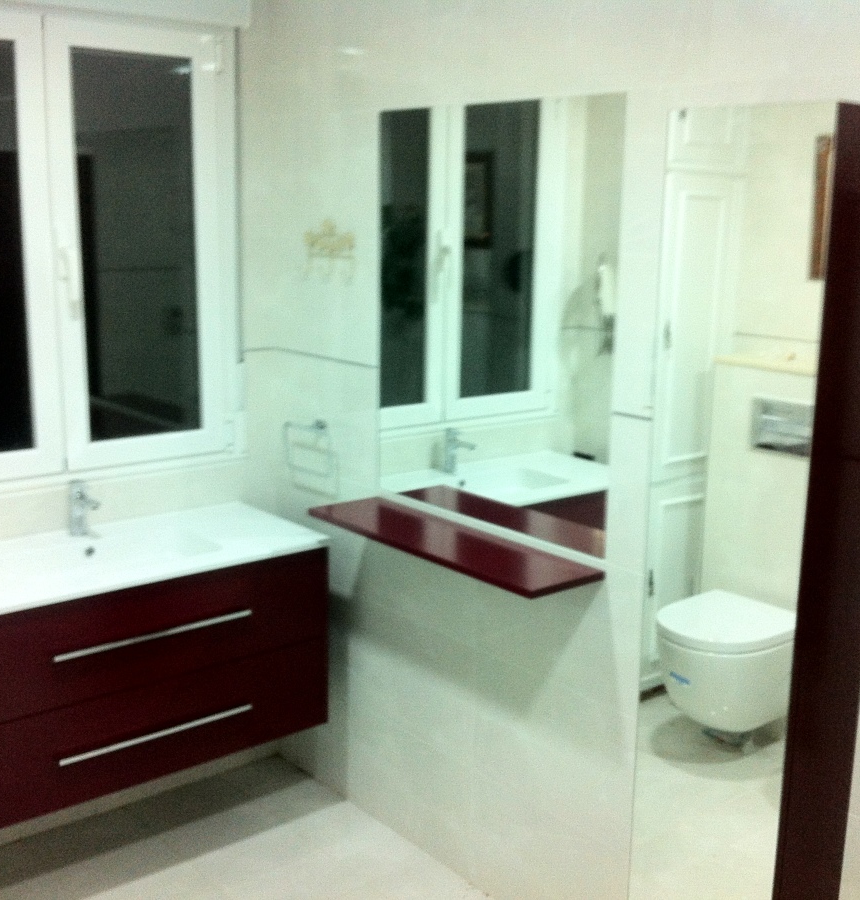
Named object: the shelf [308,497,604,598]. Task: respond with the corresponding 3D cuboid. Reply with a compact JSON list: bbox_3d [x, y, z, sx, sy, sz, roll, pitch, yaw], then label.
[{"bbox_3d":[0.034,0.213,2.829,0.219,0.018,0.805,-9,15,-38],"label":"shelf"}]

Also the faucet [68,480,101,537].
[{"bbox_3d":[-0.885,0.161,3.125,0.045,0.145,0.147,-9,15,-38],"label":"faucet"}]

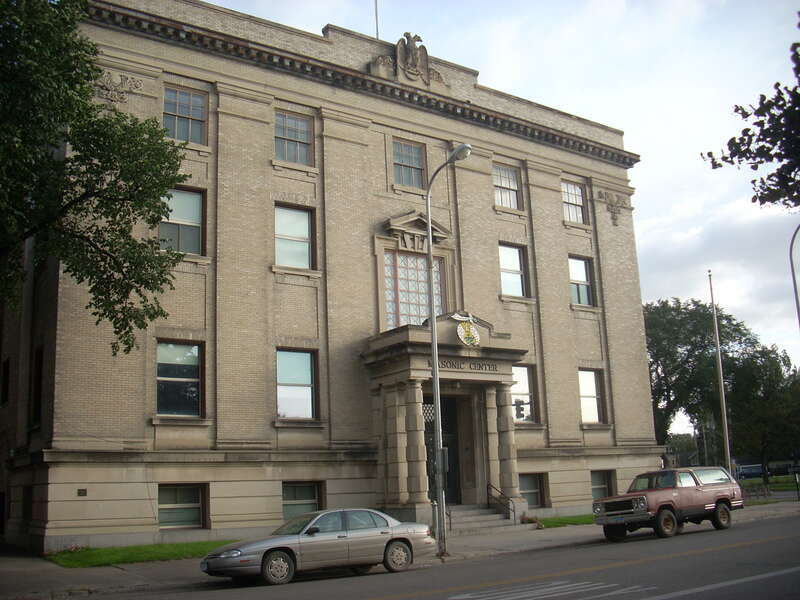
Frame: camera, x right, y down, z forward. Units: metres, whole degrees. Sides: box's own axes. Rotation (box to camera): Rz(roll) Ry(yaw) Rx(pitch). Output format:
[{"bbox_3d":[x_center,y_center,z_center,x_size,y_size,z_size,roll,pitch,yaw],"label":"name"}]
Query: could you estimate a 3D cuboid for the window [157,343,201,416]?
[{"bbox_3d":[-6.686,2.419,25.982,1.470,2.321,0.180,6,-15,-35],"label":"window"}]

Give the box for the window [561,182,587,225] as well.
[{"bbox_3d":[7.751,-4.323,38.132,1.520,1.890,0.200,7,-15,-35],"label":"window"}]

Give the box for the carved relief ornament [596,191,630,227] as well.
[{"bbox_3d":[9.854,-4.121,39.183,2.170,1.623,0.150,7,-16,-35],"label":"carved relief ornament"}]

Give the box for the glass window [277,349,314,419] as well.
[{"bbox_3d":[-3.414,2.786,28.249,1.470,2.281,0.180,6,-15,-35],"label":"glass window"}]

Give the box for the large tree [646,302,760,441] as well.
[{"bbox_3d":[23.101,7.356,68.000,11.000,15.000,11.000,7,-15,-35],"label":"large tree"}]

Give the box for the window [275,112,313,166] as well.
[{"bbox_3d":[-3.763,-5.632,30.099,1.470,1.875,0.180,6,-15,-35],"label":"window"}]

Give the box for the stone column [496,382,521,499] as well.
[{"bbox_3d":[3.747,4.895,29.878,0.680,3.900,0.680,-2,-12,0],"label":"stone column"}]

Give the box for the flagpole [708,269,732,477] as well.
[{"bbox_3d":[14.257,3.706,38.028,0.160,10.300,0.160,7,-15,-35],"label":"flagpole"}]

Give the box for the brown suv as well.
[{"bbox_3d":[7.951,5.934,25.143,4.700,1.850,2.000,7,-16,-36],"label":"brown suv"}]

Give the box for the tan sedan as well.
[{"bbox_3d":[-1.621,5.082,18.028,5.100,1.400,1.840,6,-15,-33],"label":"tan sedan"}]

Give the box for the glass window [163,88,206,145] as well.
[{"bbox_3d":[-7.111,-5.975,28.016,1.529,1.881,0.200,7,-16,-35],"label":"glass window"}]

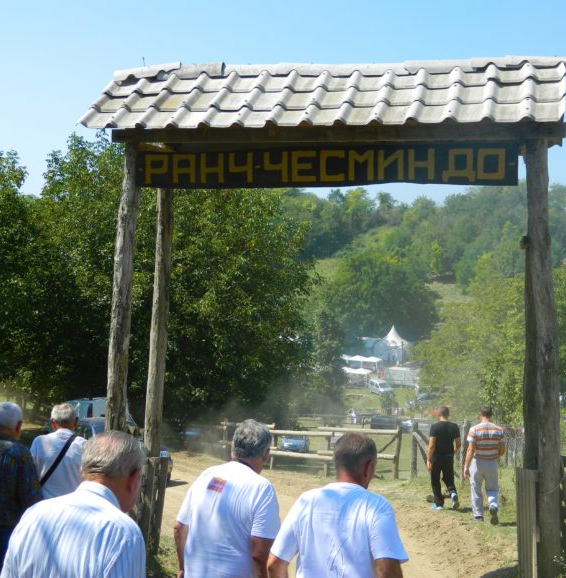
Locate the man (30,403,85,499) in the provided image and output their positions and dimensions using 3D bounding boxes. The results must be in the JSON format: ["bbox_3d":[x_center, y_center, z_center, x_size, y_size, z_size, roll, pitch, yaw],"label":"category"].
[{"bbox_3d":[-1.570,1.658,6.327,0.540,1.730,0.360,0,-5,5],"label":"man"}]

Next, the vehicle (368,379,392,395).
[{"bbox_3d":[11.877,11.913,110.000,1.800,1.850,4.400,3,-1,-19],"label":"vehicle"}]

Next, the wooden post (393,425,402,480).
[{"bbox_3d":[2.824,4.032,22.500,0.130,1.400,0.130,1,-5,0],"label":"wooden post"}]

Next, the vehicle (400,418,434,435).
[{"bbox_3d":[12.449,12.359,82.000,4.200,1.500,1.750,5,-8,-38],"label":"vehicle"}]

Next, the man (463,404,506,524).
[{"bbox_3d":[3.037,2.630,13.750,0.650,1.770,0.600,1,-6,-7],"label":"man"}]

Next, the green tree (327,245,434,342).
[{"bbox_3d":[16.031,1.398,150.000,18.000,15.500,16.500,0,-6,0],"label":"green tree"}]

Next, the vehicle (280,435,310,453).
[{"bbox_3d":[0.918,11.236,67.000,1.720,1.480,4.100,-1,-6,8],"label":"vehicle"}]

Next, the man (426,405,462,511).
[{"bbox_3d":[2.726,2.844,15.400,0.600,1.760,0.550,1,-6,-7],"label":"man"}]

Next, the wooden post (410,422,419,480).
[{"bbox_3d":[3.243,3.958,22.500,0.130,1.430,0.130,1,-5,0],"label":"wooden post"}]

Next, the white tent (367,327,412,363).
[{"bbox_3d":[14.661,7.604,125.000,5.000,5.200,5.000,-3,-7,27],"label":"white tent"}]

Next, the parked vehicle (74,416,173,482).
[{"bbox_3d":[-4.290,3.838,22.300,1.750,1.500,4.200,3,-6,-30],"label":"parked vehicle"}]

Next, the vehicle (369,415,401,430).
[{"bbox_3d":[9.752,12.179,82.000,4.200,1.550,1.750,2,-5,-17],"label":"vehicle"}]

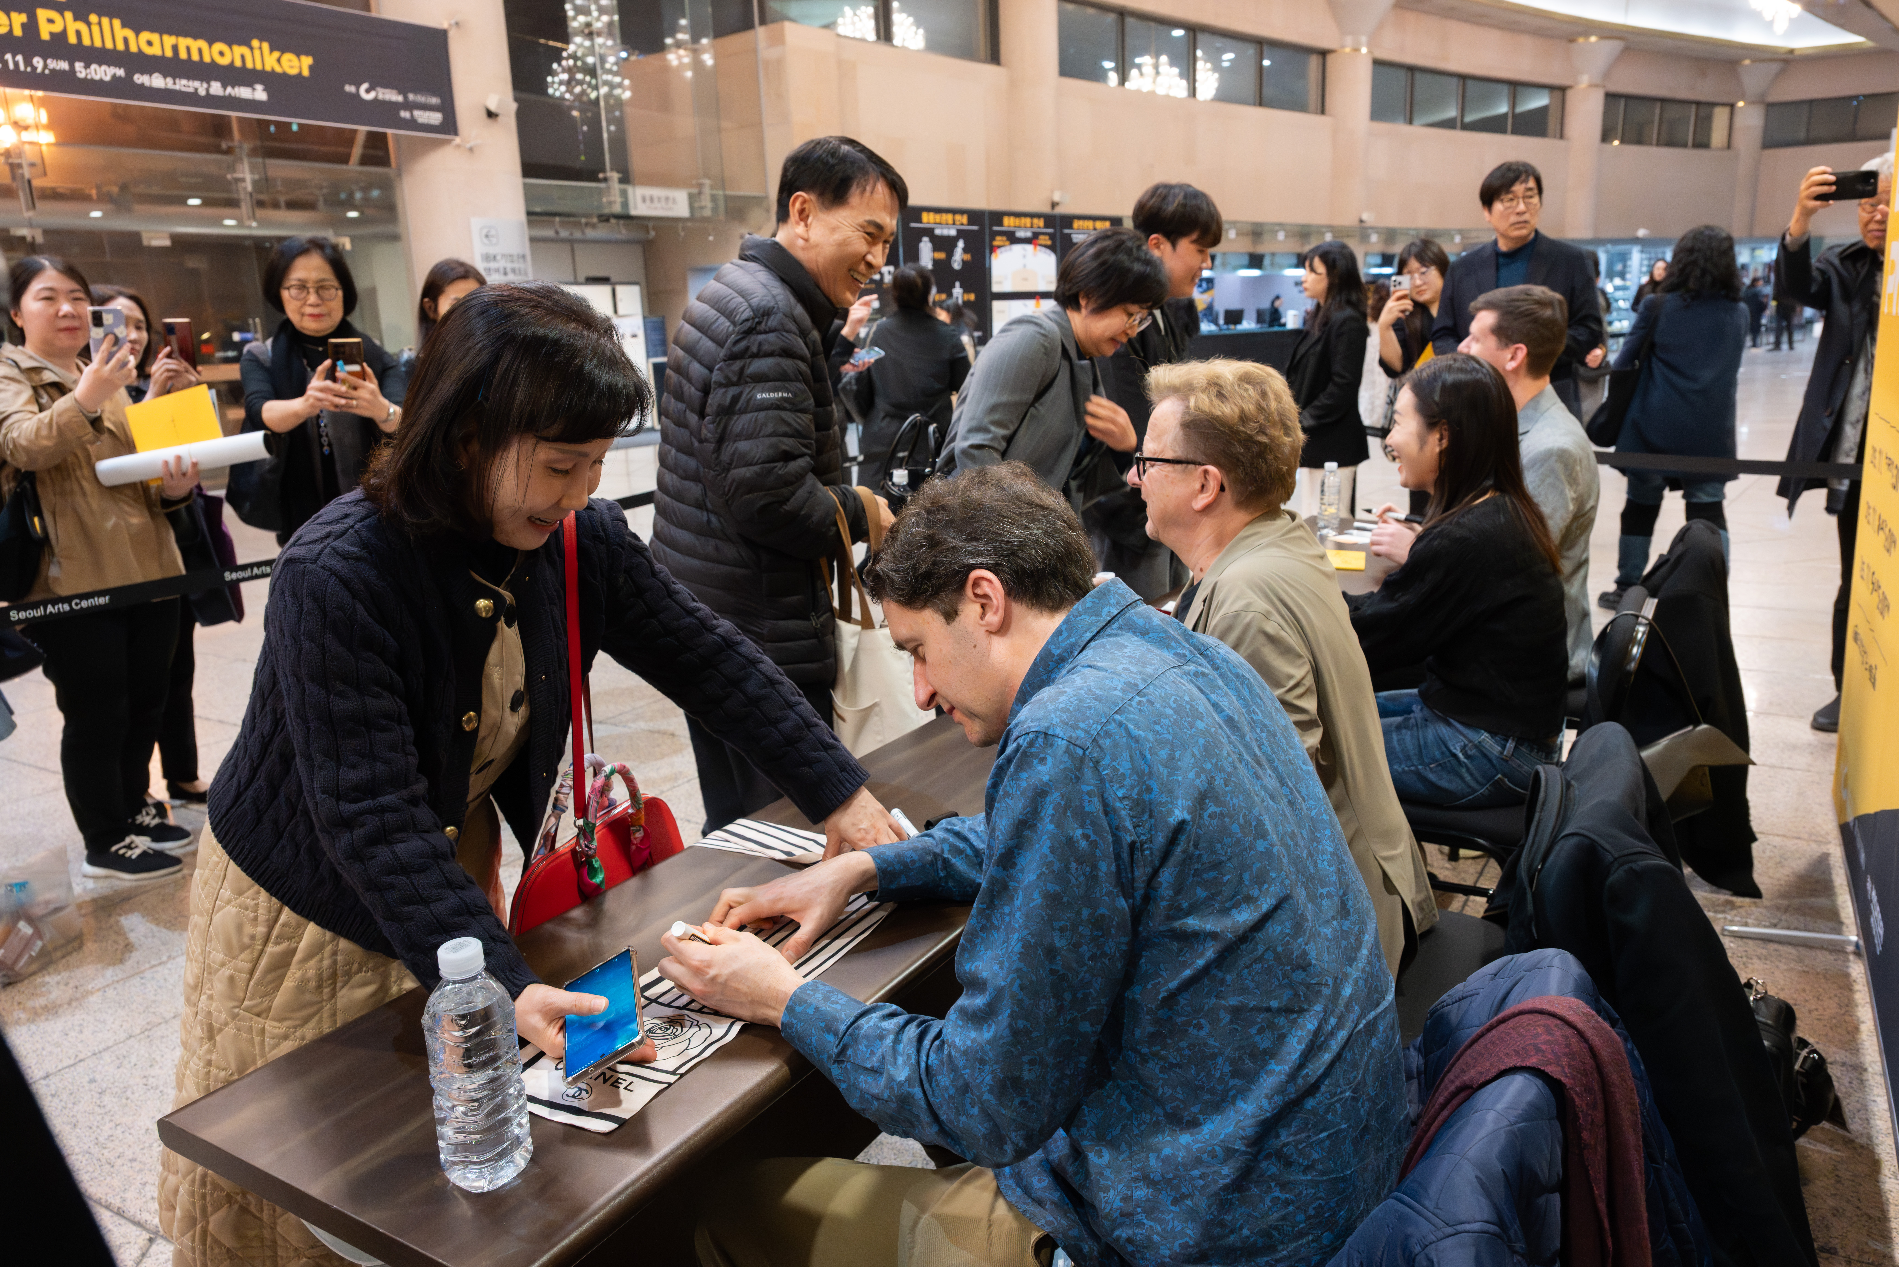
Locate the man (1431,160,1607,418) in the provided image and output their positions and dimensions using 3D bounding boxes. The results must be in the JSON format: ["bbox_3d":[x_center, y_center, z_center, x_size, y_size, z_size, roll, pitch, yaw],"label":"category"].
[{"bbox_3d":[1.681,-0.534,3.885,0.560,1.727,0.360,3,15,21],"label":"man"}]

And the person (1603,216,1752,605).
[{"bbox_3d":[3.213,-0.947,5.579,0.540,1.616,0.360,2,14,17],"label":"person"}]

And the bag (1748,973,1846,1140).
[{"bbox_3d":[1.358,0.676,2.058,0.180,0.270,0.300,6,16,30],"label":"bag"}]

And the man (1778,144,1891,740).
[{"bbox_3d":[2.834,-0.554,3.848,0.580,1.700,0.450,9,18,38],"label":"man"}]

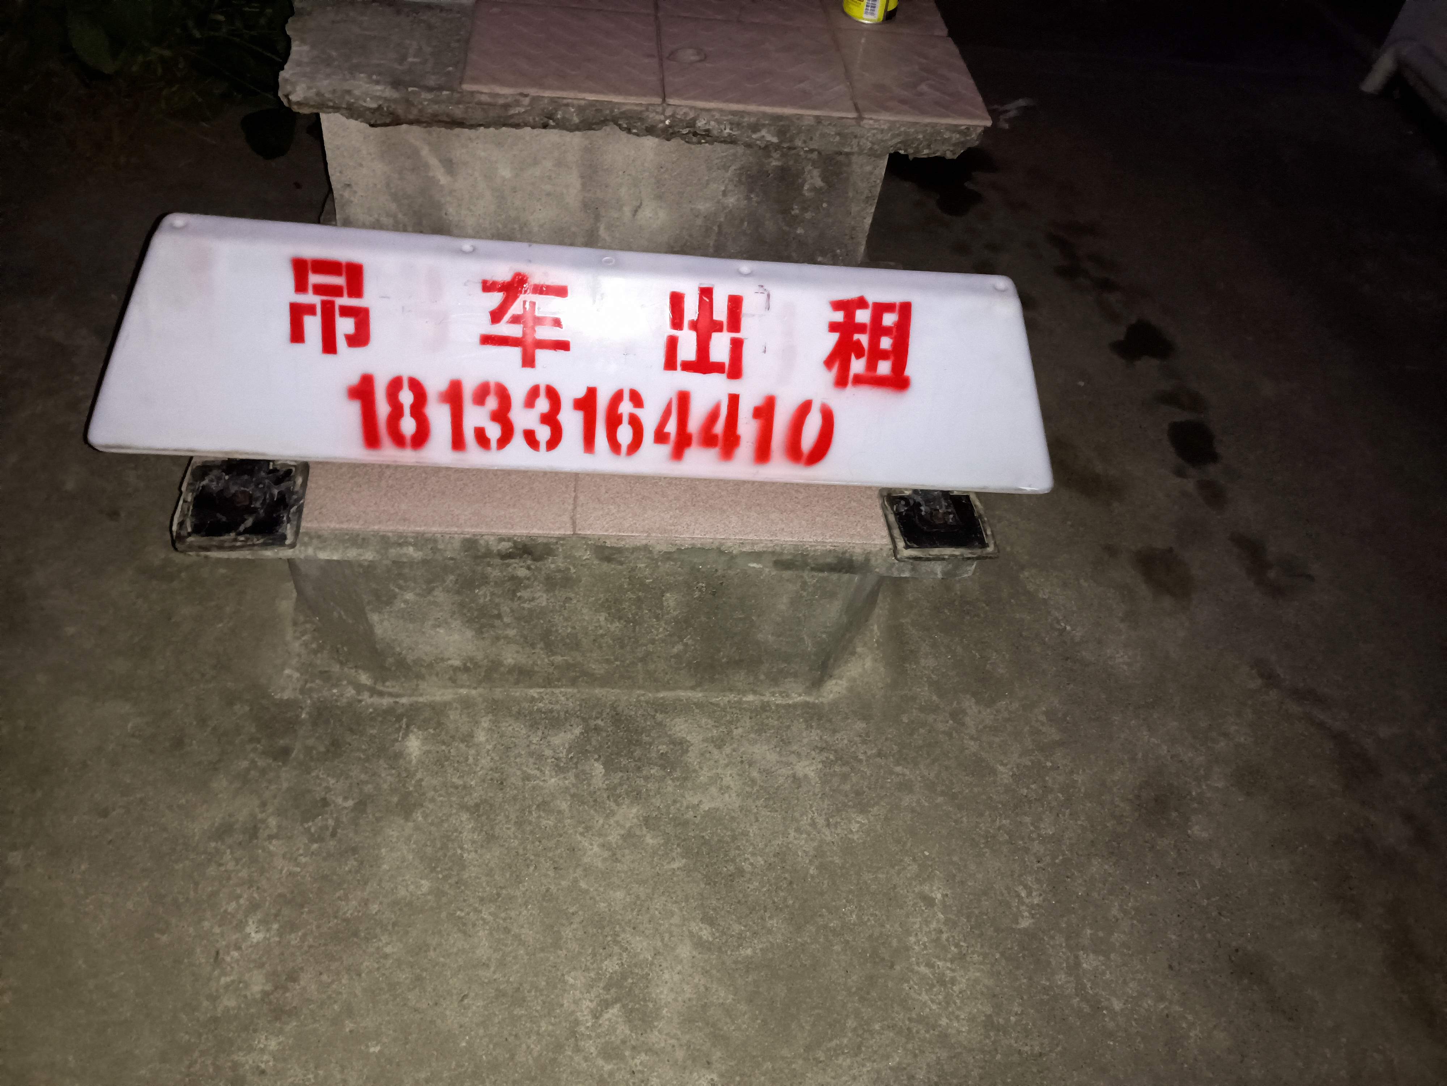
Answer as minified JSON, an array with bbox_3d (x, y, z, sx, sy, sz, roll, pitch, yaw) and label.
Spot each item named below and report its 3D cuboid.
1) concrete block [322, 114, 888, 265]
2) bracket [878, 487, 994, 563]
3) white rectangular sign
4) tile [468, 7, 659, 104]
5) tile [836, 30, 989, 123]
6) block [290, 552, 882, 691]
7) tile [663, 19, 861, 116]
[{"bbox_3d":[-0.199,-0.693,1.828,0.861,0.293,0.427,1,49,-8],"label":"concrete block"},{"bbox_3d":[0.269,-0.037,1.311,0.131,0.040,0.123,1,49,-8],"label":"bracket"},{"bbox_3d":[-0.147,-0.217,1.240,1.142,0.264,0.071,2,16,-6],"label":"white rectangular sign"},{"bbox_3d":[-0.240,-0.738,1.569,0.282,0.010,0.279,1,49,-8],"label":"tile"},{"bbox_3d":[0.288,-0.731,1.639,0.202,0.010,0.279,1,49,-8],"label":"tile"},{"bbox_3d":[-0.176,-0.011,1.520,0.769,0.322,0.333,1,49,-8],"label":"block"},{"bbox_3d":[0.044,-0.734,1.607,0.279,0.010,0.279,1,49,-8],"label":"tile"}]

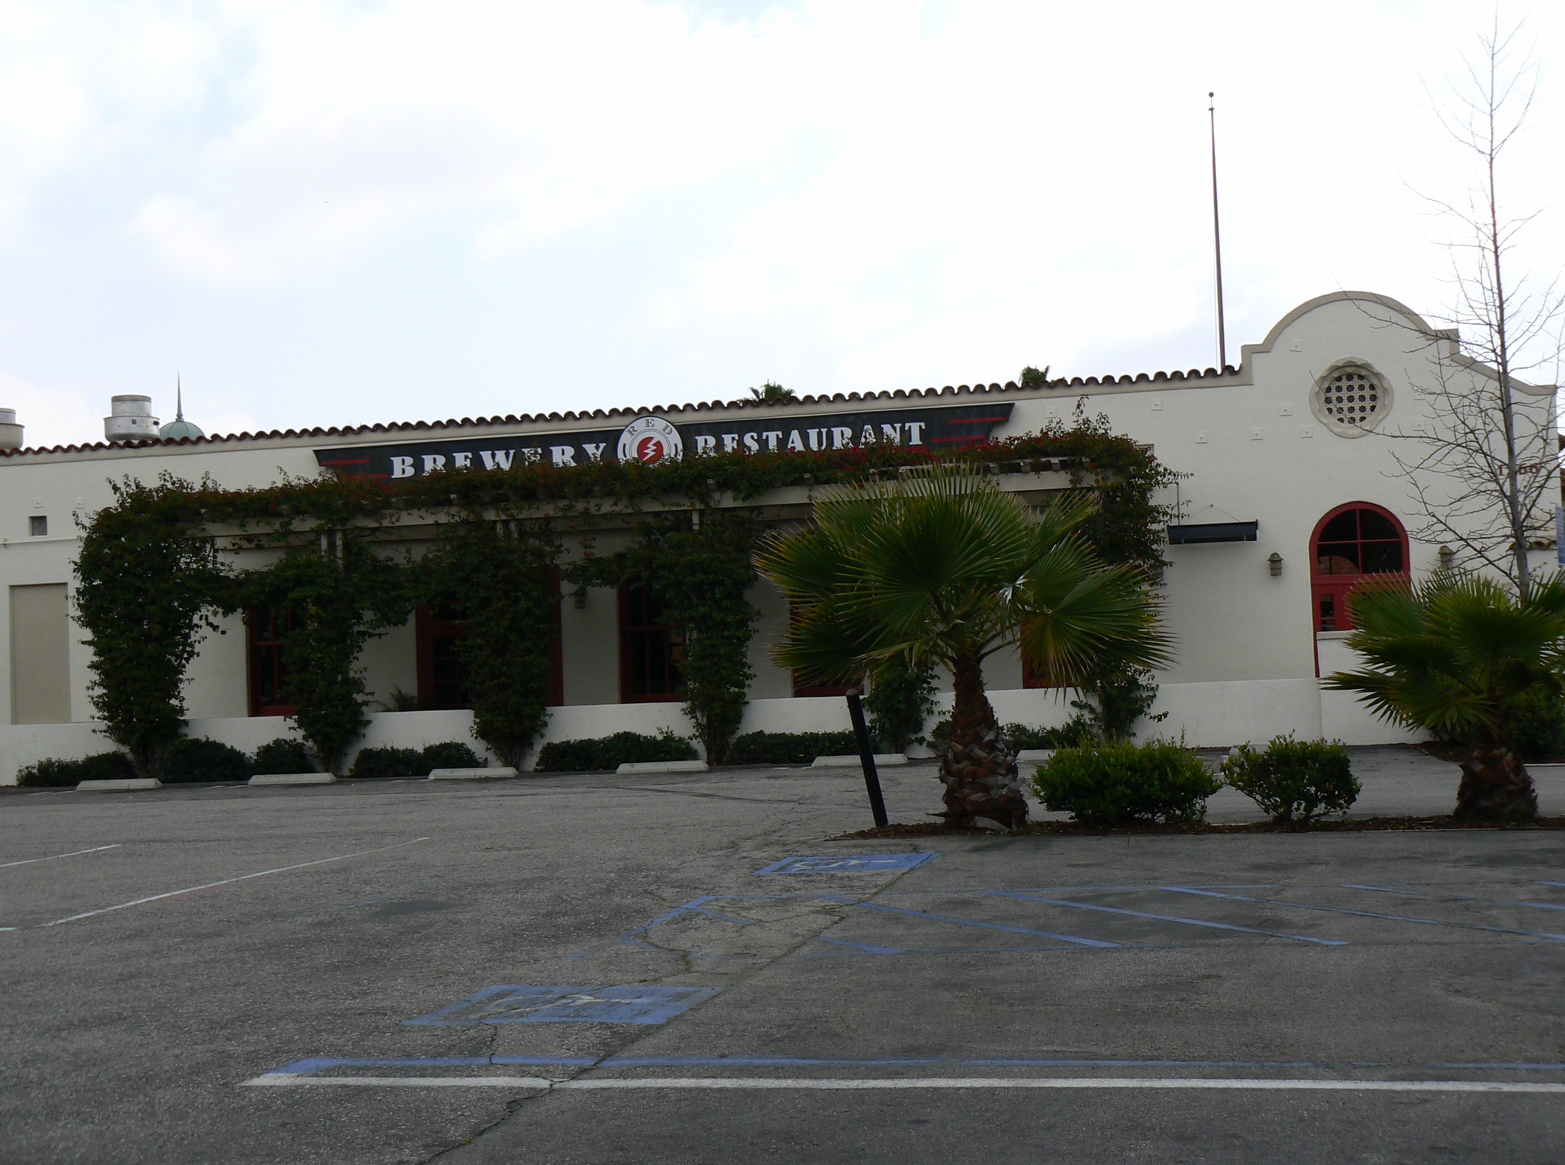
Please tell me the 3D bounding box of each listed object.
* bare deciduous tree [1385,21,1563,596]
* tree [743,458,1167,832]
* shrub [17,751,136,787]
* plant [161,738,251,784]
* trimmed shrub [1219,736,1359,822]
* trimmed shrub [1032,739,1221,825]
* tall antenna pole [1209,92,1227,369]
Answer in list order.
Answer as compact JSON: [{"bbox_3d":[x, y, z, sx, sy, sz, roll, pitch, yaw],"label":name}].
[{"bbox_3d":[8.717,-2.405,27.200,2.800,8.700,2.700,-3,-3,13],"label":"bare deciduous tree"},{"bbox_3d":[1.295,0.449,15.800,2.850,2.500,2.750,-3,-3,13],"label":"tree"},{"bbox_3d":[-10.807,2.873,34.600,1.700,0.520,0.750,-3,-3,13],"label":"shrub"},{"bbox_3d":[-8.715,2.684,34.100,1.250,0.700,0.850,-3,-3,13],"label":"plant"},{"bbox_3d":[3.416,1.328,15.200,0.900,0.600,0.850,-3,-3,13],"label":"trimmed shrub"},{"bbox_3d":[2.360,1.362,15.500,1.250,0.580,0.950,-3,-3,13],"label":"trimmed shrub"},{"bbox_3d":[7.901,-6.021,41.000,0.110,5.800,0.110,-3,-3,13],"label":"tall antenna pole"}]

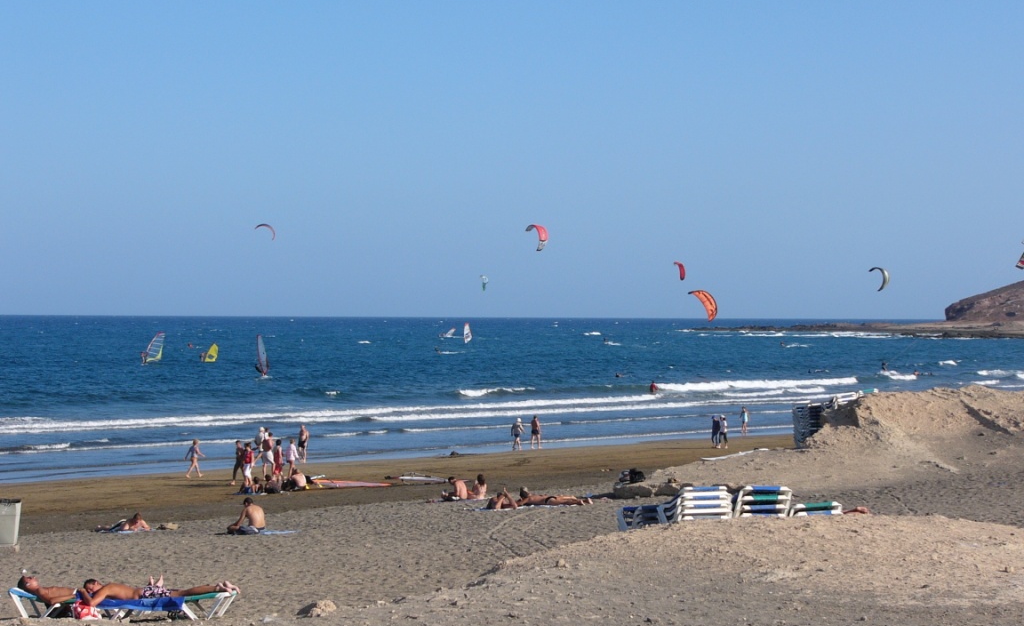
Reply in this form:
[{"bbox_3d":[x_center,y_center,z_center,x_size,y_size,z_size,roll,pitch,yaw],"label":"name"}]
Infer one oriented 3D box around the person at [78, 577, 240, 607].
[{"bbox_3d":[-3.983,3.175,25.400,1.820,0.300,0.580,0,0,2],"label":"person"}]

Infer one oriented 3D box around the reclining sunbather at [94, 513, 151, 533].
[{"bbox_3d":[-10.135,5.451,58.500,1.650,0.430,0.580,0,0,44],"label":"reclining sunbather"}]

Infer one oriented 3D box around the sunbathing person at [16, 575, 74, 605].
[{"bbox_3d":[-4.893,3.227,26.100,1.720,0.360,0.520,3,0,2],"label":"sunbathing person"}]

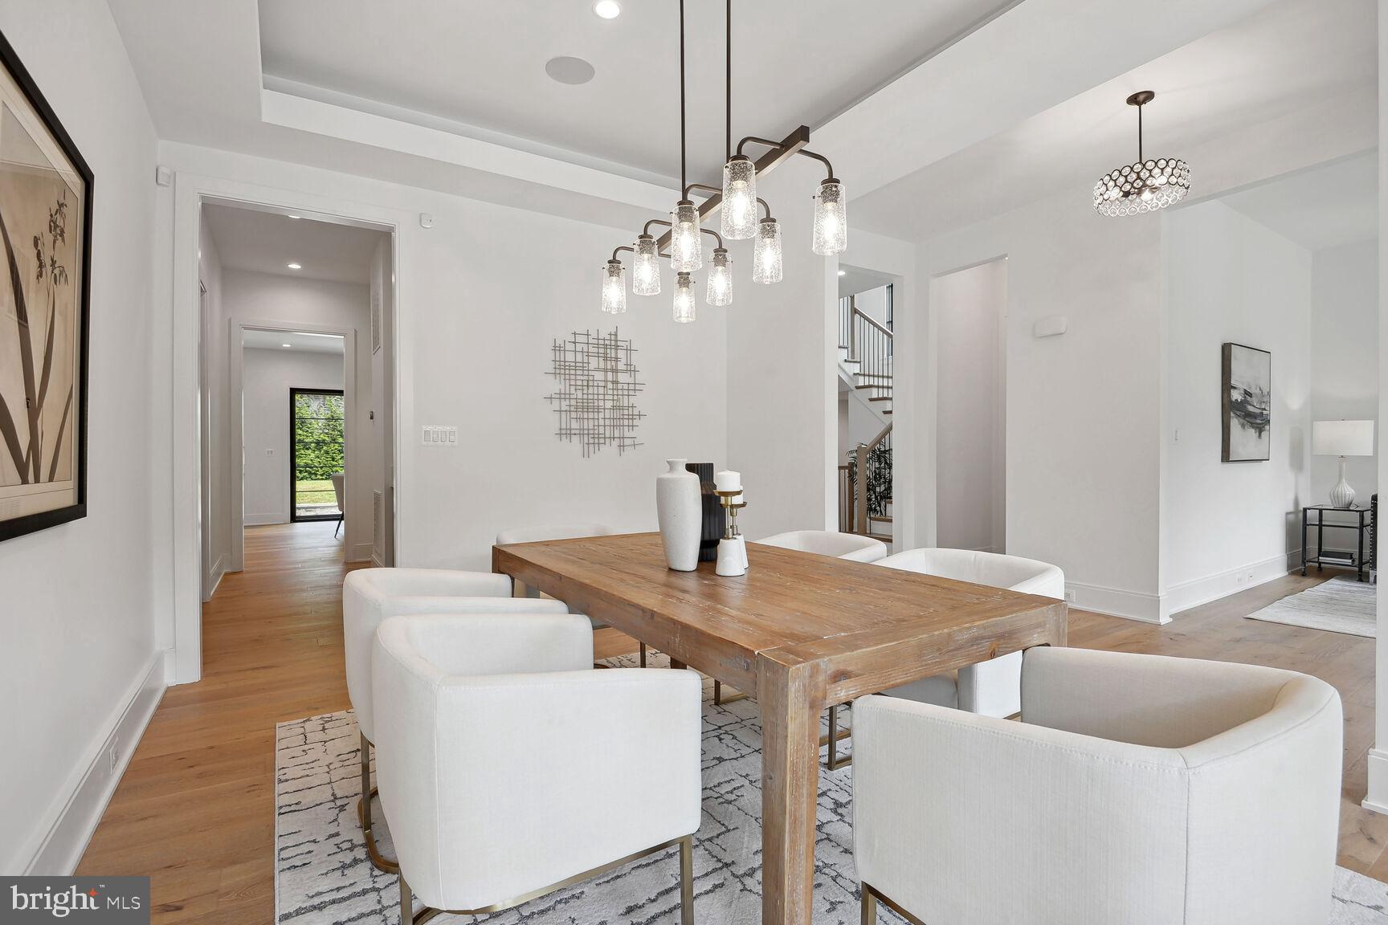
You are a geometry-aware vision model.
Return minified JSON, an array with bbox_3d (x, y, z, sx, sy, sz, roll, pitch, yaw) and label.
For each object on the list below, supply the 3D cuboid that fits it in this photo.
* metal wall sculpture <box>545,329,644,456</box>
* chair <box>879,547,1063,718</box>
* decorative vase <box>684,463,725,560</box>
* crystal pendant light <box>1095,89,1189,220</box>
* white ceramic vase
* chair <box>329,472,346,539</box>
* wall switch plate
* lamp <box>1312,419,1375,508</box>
[{"bbox_3d":[-0.663,-0.492,4.290,0.765,0.925,0.045,0,0,-34],"label":"metal wall sculpture"},{"bbox_3d":[0.869,0.720,2.112,0.585,0.750,0.555,0,0,-34],"label":"chair"},{"bbox_3d":[0.017,0.175,2.185,0.195,0.338,0.195,0,0,0],"label":"decorative vase"},{"bbox_3d":[2.511,-1.759,3.463,0.445,0.582,0.445,0,0,-34],"label":"crystal pendant light"},{"bbox_3d":[-0.047,0.168,1.990,0.147,0.354,0.147,0,0,0],"label":"white ceramic vase"},{"bbox_3d":[-5.075,0.636,9.145,0.575,0.892,0.525,0,0,-34],"label":"chair"},{"bbox_3d":[-1.537,-0.159,3.730,0.199,0.113,0.010,0,0,-34],"label":"wall switch plate"},{"bbox_3d":[6.189,0.015,5.877,0.405,0.837,0.405,0,0,-34],"label":"lamp"}]

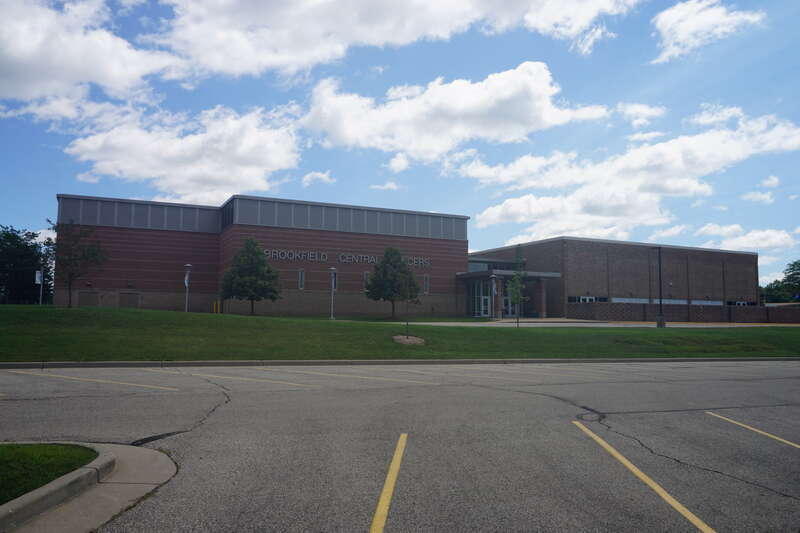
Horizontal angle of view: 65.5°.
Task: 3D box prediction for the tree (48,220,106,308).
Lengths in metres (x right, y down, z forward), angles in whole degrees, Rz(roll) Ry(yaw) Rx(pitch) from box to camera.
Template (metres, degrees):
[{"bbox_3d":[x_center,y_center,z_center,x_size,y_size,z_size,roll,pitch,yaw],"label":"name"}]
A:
[{"bbox_3d":[-19.699,-0.122,38.000,3.400,5.350,3.300,2,-4,-27],"label":"tree"}]

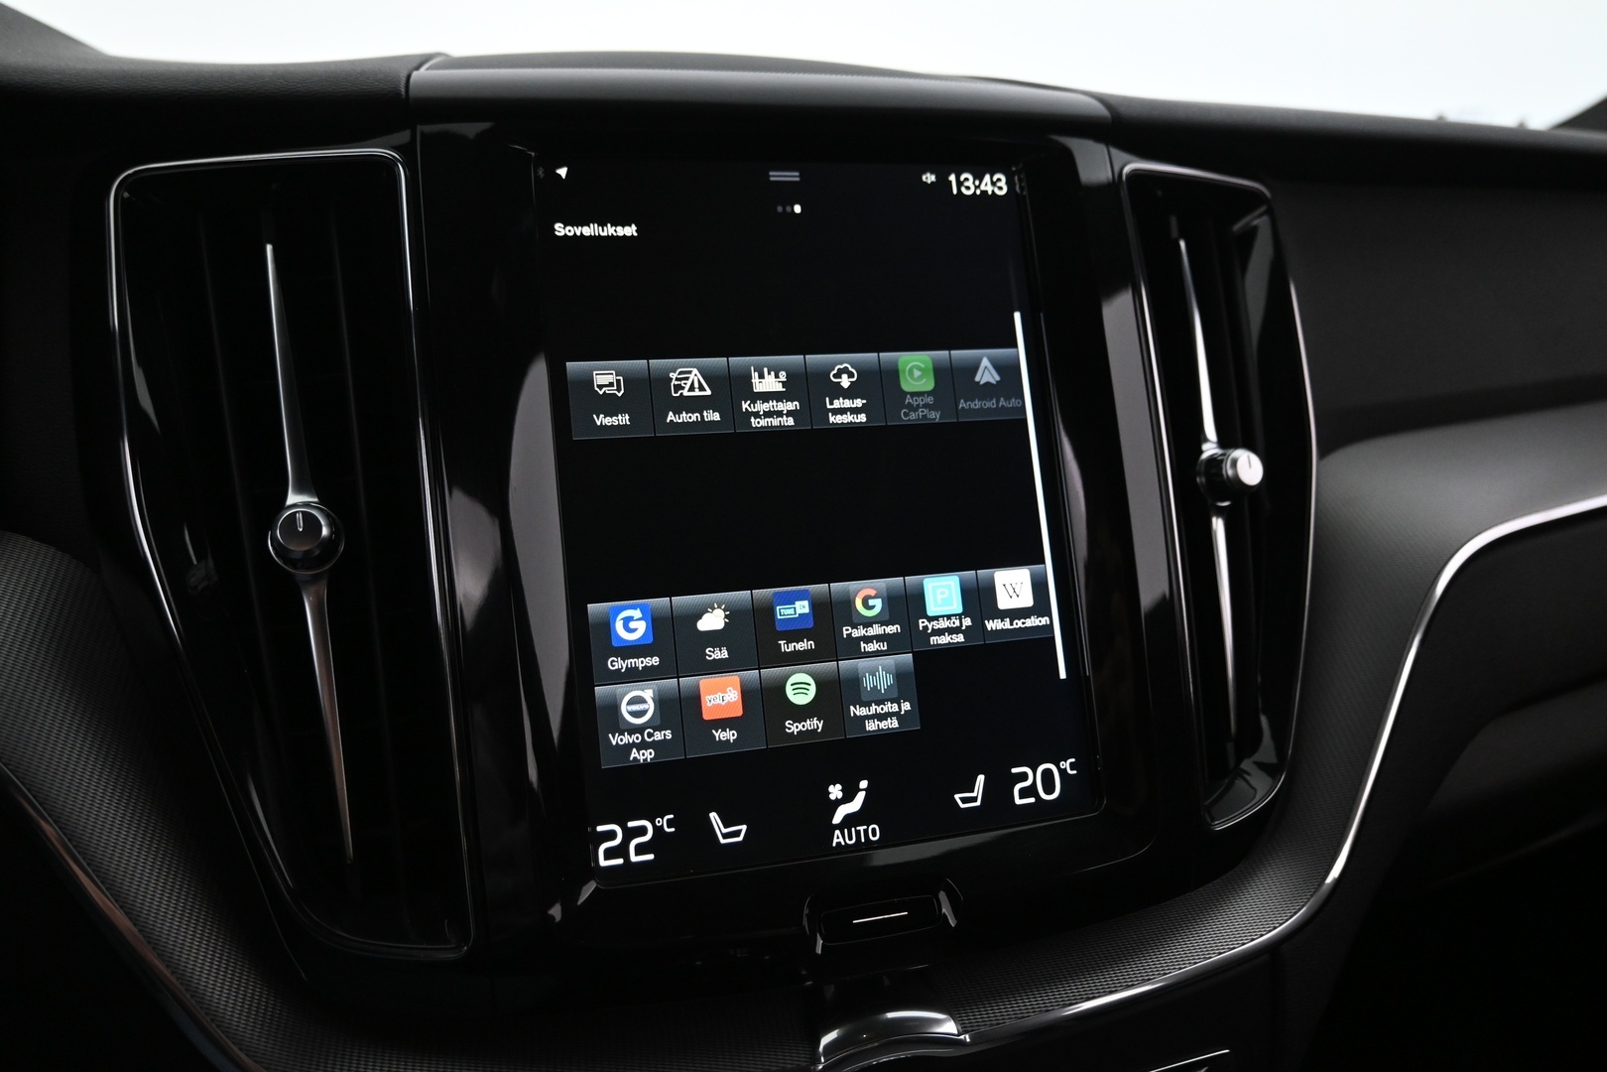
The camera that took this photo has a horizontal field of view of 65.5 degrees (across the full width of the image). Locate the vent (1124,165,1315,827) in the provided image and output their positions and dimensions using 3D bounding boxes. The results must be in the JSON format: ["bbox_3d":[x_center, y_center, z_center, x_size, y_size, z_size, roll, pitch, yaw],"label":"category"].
[{"bbox_3d":[0.120,-0.013,0.371,0.072,0.188,0.038,-2,-8,-35],"label":"vent"}]

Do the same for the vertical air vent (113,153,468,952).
[{"bbox_3d":[-0.119,0.005,0.300,0.072,0.188,0.038,-6,-6,2],"label":"vertical air vent"}]

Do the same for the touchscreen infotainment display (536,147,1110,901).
[{"bbox_3d":[0.003,-0.010,0.327,0.134,0.178,0.018,-4,-6,-17],"label":"touchscreen infotainment display"}]

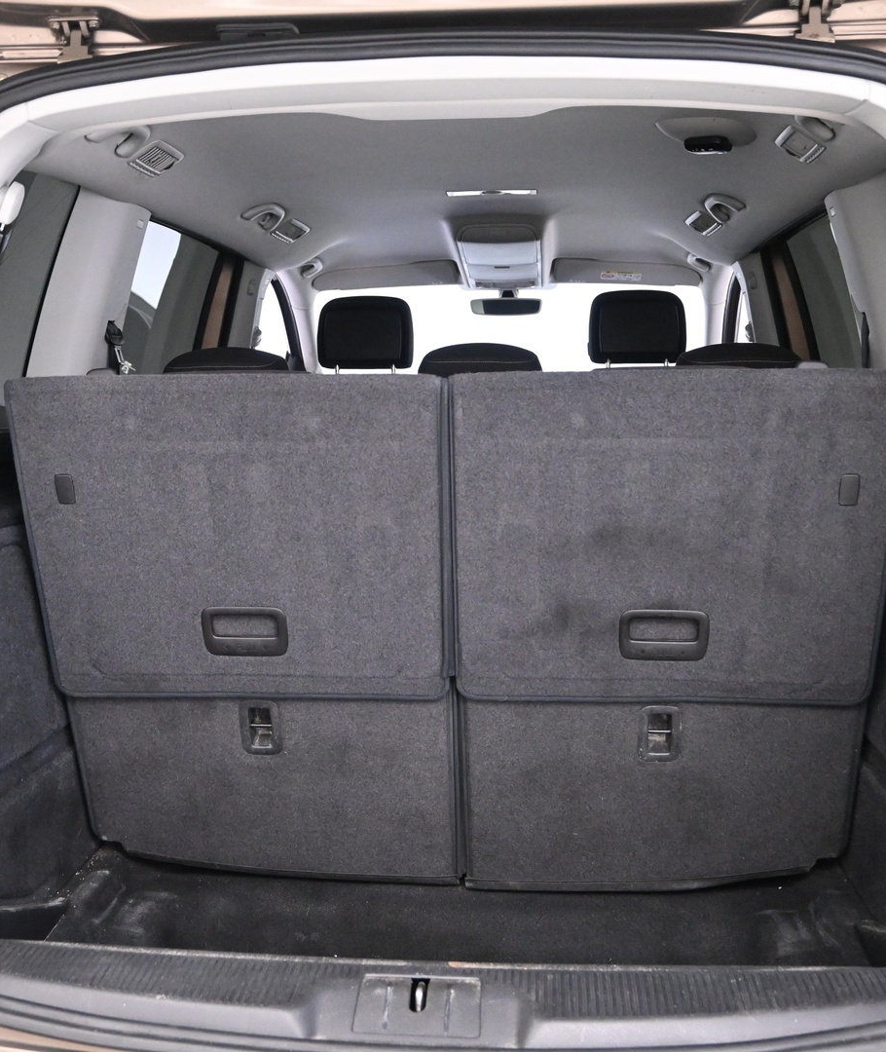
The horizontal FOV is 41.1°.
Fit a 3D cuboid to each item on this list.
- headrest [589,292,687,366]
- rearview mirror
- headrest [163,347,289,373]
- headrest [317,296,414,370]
[{"bbox_3d":[0.523,-0.534,3.190,0.255,0.188,0.120,0,12,5],"label":"headrest"},{"bbox_3d":[0.206,-0.720,3.870,0.228,0.058,0.045,2,8,19],"label":"rearview mirror"},{"bbox_3d":[-0.404,-0.245,2.210,0.240,0.165,0.110,0,19,5],"label":"headrest"},{"bbox_3d":[-0.212,-0.527,3.250,0.255,0.188,0.120,0,12,5],"label":"headrest"}]

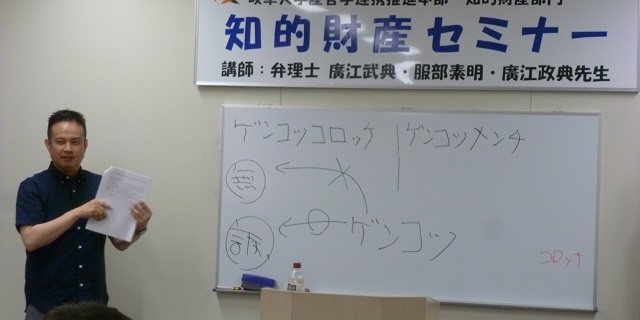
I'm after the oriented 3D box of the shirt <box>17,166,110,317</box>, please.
[{"bbox_3d":[-1.155,0.348,6.330,0.460,0.680,0.280,1,0,-24],"label":"shirt"}]

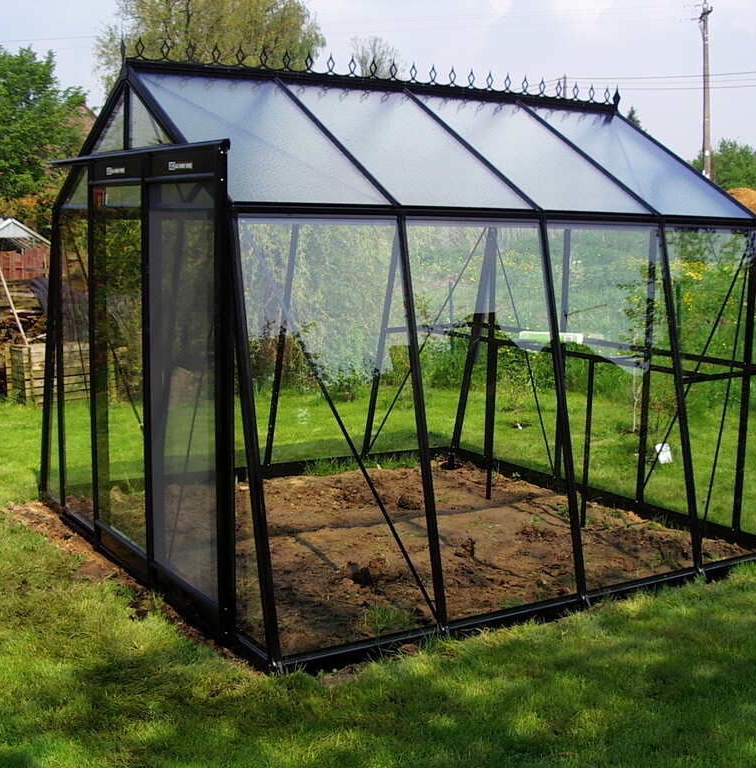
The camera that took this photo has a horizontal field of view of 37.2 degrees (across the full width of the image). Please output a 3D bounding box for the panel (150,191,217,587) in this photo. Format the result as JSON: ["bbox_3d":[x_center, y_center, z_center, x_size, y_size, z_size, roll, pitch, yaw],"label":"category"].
[{"bbox_3d":[-0.795,0.014,4.568,0.025,1.660,0.670,-4,10,-33],"label":"panel"}]

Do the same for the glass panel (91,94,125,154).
[{"bbox_3d":[-1.260,-1.198,5.229,0.020,0.310,0.450,-4,10,-33],"label":"glass panel"}]

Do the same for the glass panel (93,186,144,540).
[{"bbox_3d":[-1.196,-0.087,5.182,0.025,1.660,0.660,-4,10,-33],"label":"glass panel"}]

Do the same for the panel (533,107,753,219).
[{"bbox_3d":[1.372,-1.182,5.952,0.710,0.025,1.210,-4,39,-33],"label":"panel"}]

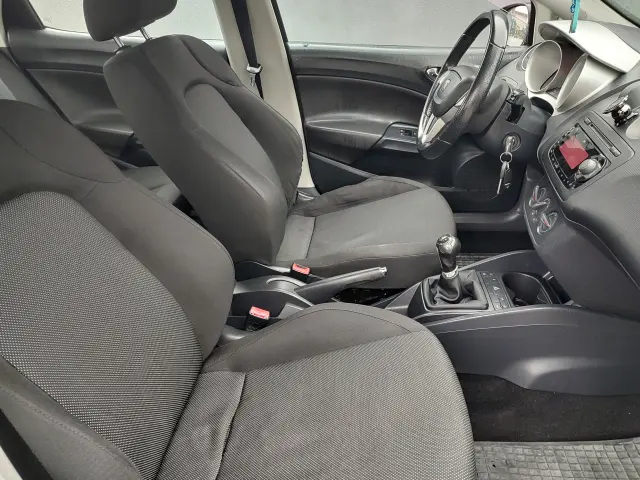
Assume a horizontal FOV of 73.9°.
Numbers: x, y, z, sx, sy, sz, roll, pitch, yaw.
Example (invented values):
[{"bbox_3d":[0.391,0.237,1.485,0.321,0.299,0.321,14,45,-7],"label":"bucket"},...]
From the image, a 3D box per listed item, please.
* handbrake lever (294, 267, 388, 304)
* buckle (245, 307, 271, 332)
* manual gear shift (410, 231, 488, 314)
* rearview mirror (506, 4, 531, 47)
[{"bbox_3d":[0.045,0.094,0.884,0.205,0.043,0.034,-16,21,9],"label":"handbrake lever"},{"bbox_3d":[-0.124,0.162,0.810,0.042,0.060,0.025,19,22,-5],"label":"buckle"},{"bbox_3d":[0.262,0.052,0.868,0.148,0.140,0.135,-6,22,5],"label":"manual gear shift"},{"bbox_3d":[0.692,-0.738,1.465,0.090,0.145,0.200,-3,22,-7],"label":"rearview mirror"}]

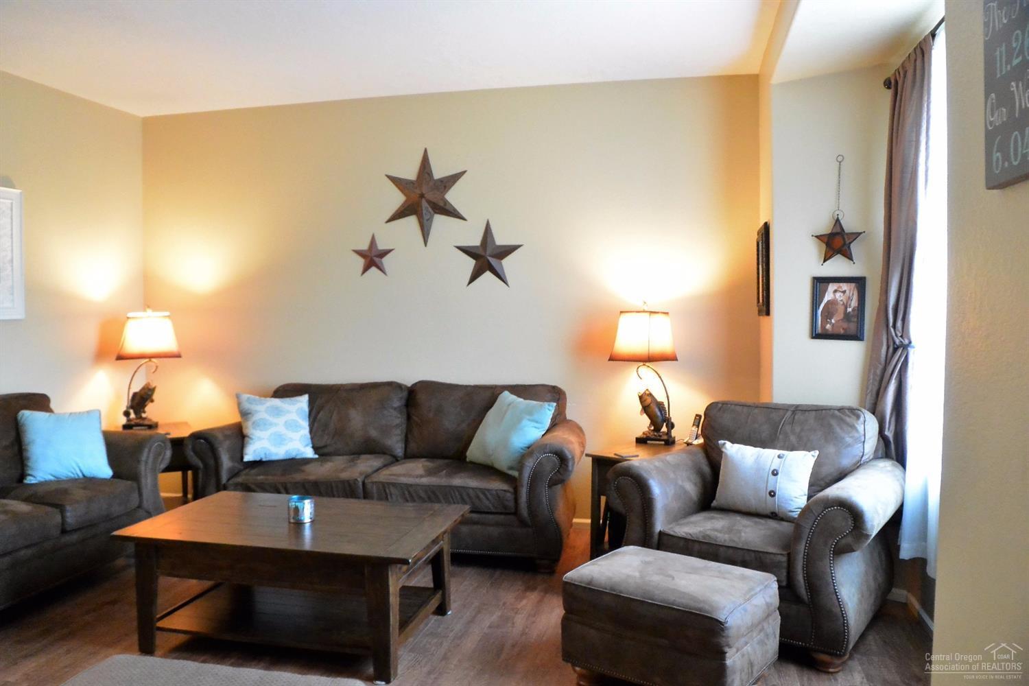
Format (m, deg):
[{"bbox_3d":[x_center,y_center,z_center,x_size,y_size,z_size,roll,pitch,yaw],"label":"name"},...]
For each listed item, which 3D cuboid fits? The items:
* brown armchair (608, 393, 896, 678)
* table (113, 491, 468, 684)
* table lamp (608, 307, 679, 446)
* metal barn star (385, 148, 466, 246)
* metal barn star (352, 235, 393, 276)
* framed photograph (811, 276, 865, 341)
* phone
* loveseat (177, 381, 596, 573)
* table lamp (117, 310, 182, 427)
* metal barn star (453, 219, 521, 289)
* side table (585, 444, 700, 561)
[{"bbox_3d":[1.125,0.751,3.472,1.100,0.930,0.930,1,3,36],"label":"brown armchair"},{"bbox_3d":[-0.900,0.991,3.279,1.260,0.483,0.750,0,2,14],"label":"table"},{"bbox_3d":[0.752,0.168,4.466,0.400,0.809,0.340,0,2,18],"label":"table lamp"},{"bbox_3d":[-0.576,-0.939,4.975,0.556,0.629,0.063,0,2,13],"label":"metal barn star"},{"bbox_3d":[-0.929,-0.582,5.086,0.304,0.277,0.038,0,2,13],"label":"metal barn star"},{"bbox_3d":[1.561,-0.165,3.719,0.243,0.302,0.020,2,3,37],"label":"framed photograph"},{"bbox_3d":[1.041,0.489,4.458,0.090,0.165,0.075,-2,3,-40],"label":"phone"},{"bbox_3d":[-0.678,0.708,4.606,2.255,0.940,0.910,0,2,13],"label":"loveseat"},{"bbox_3d":[-2.399,0.156,5.081,0.385,0.809,0.280,-1,2,-22],"label":"table lamp"},{"bbox_3d":[-0.166,-0.568,4.897,0.458,0.430,0.055,0,2,13],"label":"metal barn star"},{"bbox_3d":[0.795,0.886,4.214,0.510,0.605,0.680,2,3,40],"label":"side table"}]

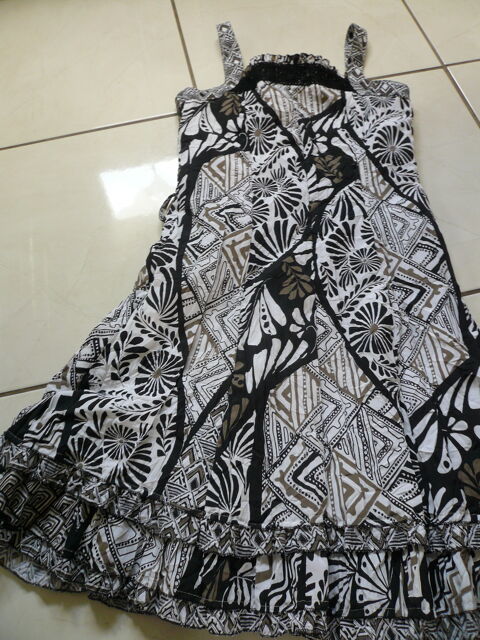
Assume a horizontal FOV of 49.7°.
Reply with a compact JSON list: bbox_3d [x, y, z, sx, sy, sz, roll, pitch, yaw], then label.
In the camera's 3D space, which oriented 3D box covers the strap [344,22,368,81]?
[{"bbox_3d":[0.213,-0.497,0.955,0.038,0.024,0.156,5,64,4],"label":"strap"}]

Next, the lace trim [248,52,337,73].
[{"bbox_3d":[0.096,-0.469,0.945,0.157,0.022,0.051,0,63,2],"label":"lace trim"}]

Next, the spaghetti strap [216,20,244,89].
[{"bbox_3d":[-0.019,-0.500,0.969,0.036,0.015,0.182,-8,63,-2],"label":"spaghetti strap"}]

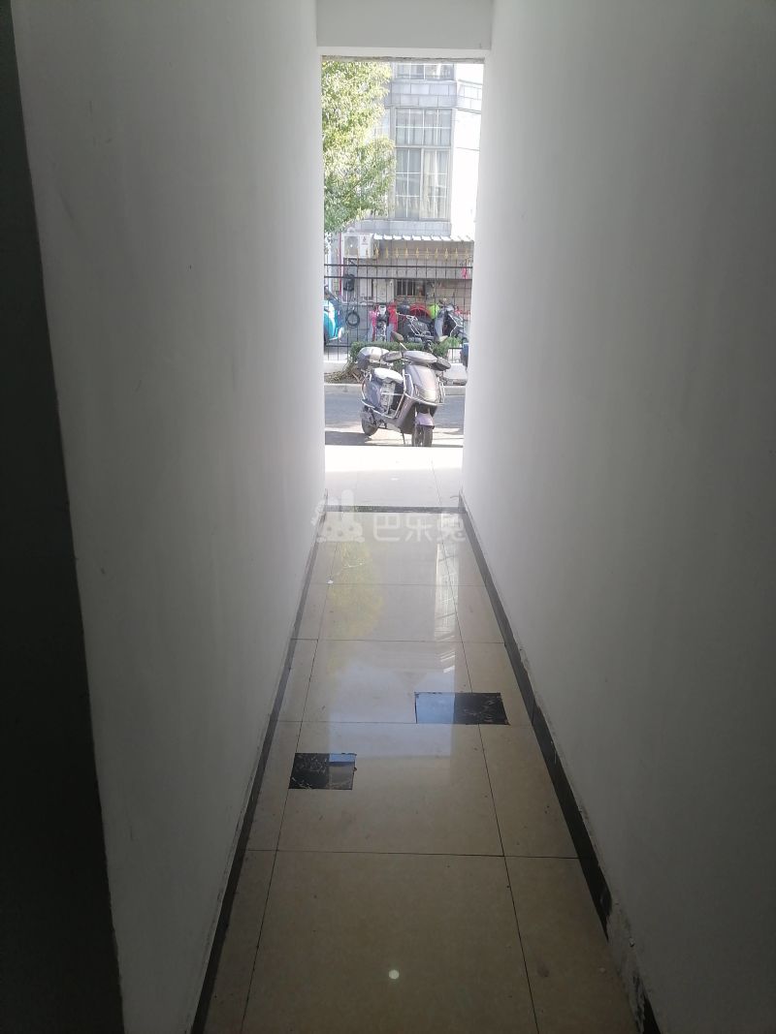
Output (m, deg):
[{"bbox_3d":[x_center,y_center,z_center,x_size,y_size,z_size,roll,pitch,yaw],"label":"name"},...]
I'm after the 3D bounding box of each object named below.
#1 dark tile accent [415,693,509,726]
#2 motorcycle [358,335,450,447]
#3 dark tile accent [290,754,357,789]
[{"bbox_3d":[0.256,0.678,2.843,0.315,0.010,0.209,1,18,0],"label":"dark tile accent"},{"bbox_3d":[0.117,-1.322,8.573,0.740,1.180,1.720,-8,20,-27],"label":"motorcycle"},{"bbox_3d":[-0.198,0.785,2.474,0.190,0.010,0.184,1,18,0],"label":"dark tile accent"}]

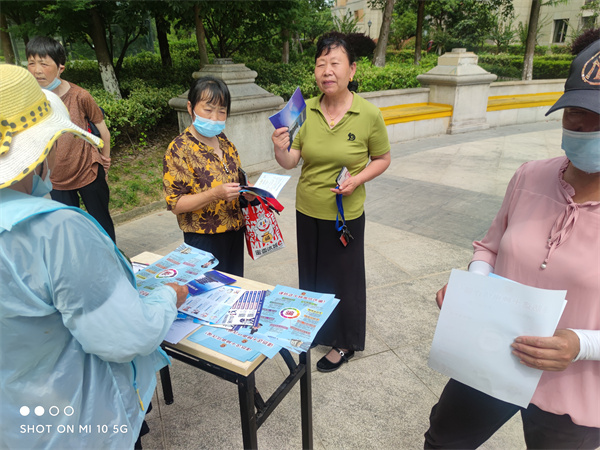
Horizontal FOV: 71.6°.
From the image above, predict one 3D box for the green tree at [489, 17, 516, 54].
[{"bbox_3d":[8.303,-7.677,17.094,1.300,1.900,1.300,9,24,22],"label":"green tree"}]

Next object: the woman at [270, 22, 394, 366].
[{"bbox_3d":[0.165,-0.014,1.918,0.500,1.570,0.380,11,24,26],"label":"woman"}]

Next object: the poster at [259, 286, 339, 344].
[{"bbox_3d":[-0.030,0.271,1.268,0.210,0.010,0.297,7,23,18],"label":"poster"}]

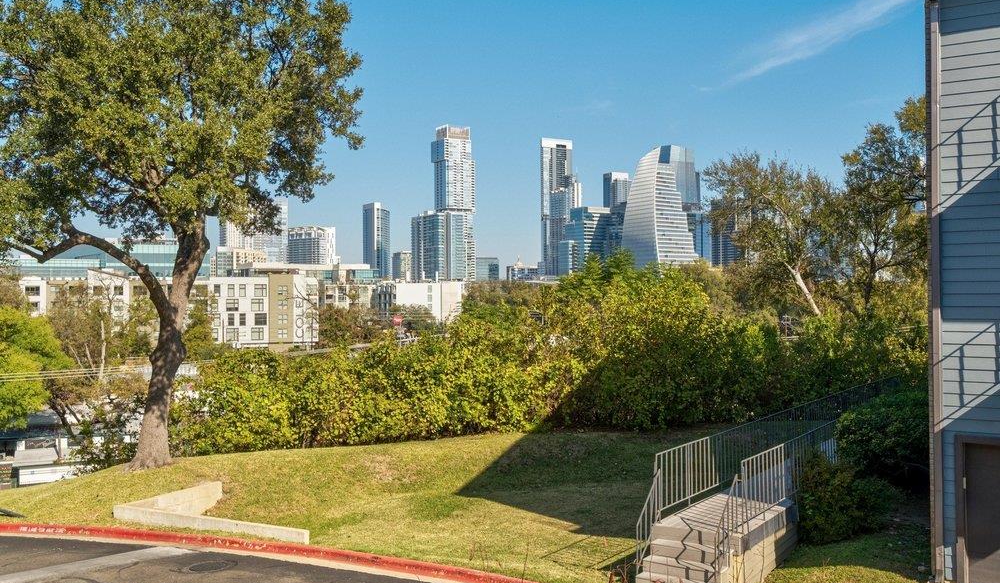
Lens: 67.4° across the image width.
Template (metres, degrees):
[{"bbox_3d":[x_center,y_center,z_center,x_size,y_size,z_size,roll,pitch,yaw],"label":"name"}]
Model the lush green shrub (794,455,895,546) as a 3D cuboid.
[{"bbox_3d":[5.950,3.420,12.900,1.700,1.350,1.550,0,0,24],"label":"lush green shrub"}]

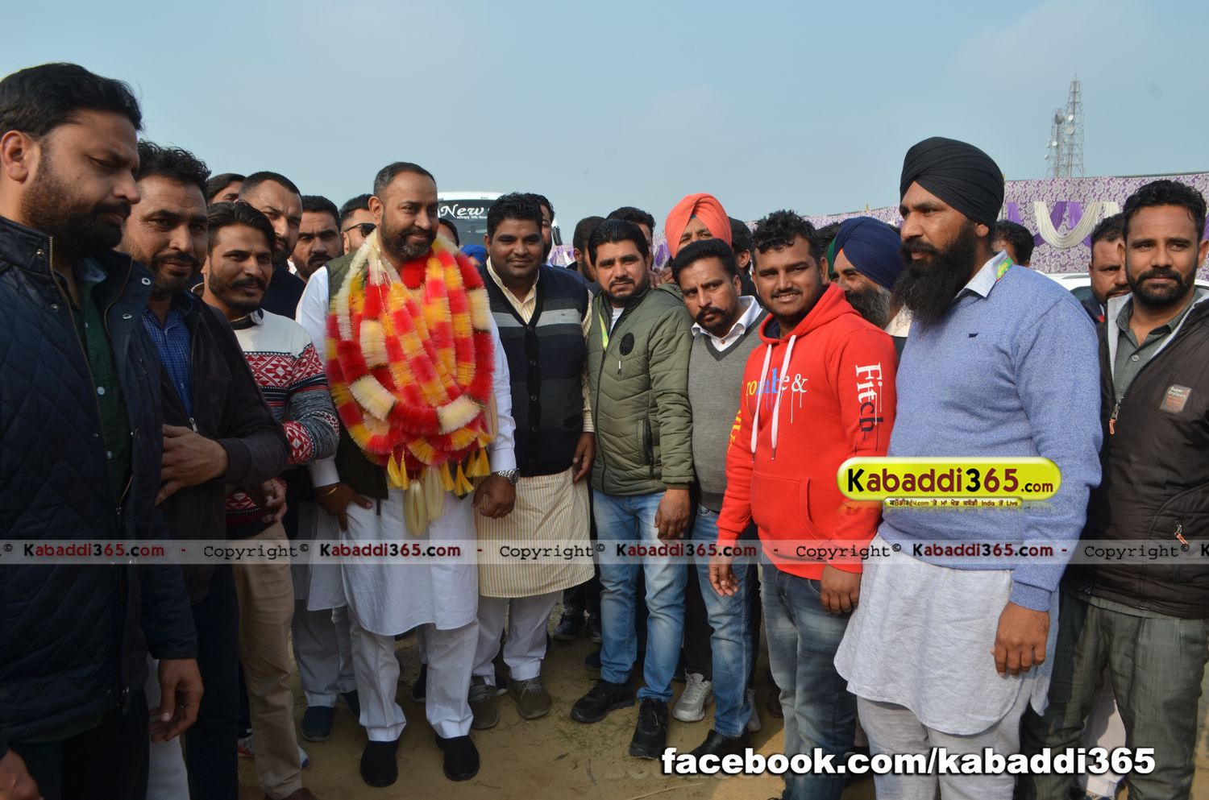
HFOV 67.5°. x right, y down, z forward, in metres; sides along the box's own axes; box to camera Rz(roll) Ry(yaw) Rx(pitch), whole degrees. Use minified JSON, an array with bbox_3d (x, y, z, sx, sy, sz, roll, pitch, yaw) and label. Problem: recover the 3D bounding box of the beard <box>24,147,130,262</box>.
[{"bbox_3d":[-0.703,-0.259,1.200,0.120,0.130,0.135,12,10,10],"label":"beard"}]

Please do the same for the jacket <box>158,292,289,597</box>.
[{"bbox_3d":[-0.845,0.087,1.801,0.500,0.613,0.360,-3,7,-28],"label":"jacket"}]

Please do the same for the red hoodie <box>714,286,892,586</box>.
[{"bbox_3d":[0.493,0.066,2.171,0.480,0.685,0.320,5,8,38],"label":"red hoodie"}]

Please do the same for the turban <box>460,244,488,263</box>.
[{"bbox_3d":[-0.877,-0.978,6.200,0.240,0.200,0.210,-6,10,-39],"label":"turban"}]

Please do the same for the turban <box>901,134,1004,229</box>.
[{"bbox_3d":[0.698,-0.439,1.820,0.225,0.170,0.195,-3,8,-25],"label":"turban"}]

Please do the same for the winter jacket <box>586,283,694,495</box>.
[{"bbox_3d":[0.083,-0.035,2.780,0.480,0.630,0.300,7,10,42],"label":"winter jacket"}]

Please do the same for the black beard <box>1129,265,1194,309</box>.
[{"bbox_3d":[1.167,-0.236,1.900,0.135,0.090,0.105,4,8,28],"label":"black beard"}]

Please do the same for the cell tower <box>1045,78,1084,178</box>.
[{"bbox_3d":[83.973,-39.117,165.000,6.500,38.000,6.000,0,7,0],"label":"cell tower"}]

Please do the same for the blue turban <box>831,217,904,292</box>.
[{"bbox_3d":[0.764,-0.424,2.620,0.245,0.215,0.210,-15,15,-36],"label":"blue turban"}]

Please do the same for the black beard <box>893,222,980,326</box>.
[{"bbox_3d":[0.646,-0.243,1.760,0.150,0.200,0.150,-3,8,-25],"label":"black beard"}]

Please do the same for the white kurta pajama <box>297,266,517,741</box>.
[{"bbox_3d":[-0.573,0.310,2.632,0.610,1.383,0.390,-1,7,-9],"label":"white kurta pajama"}]

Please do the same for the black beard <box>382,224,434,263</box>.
[{"bbox_3d":[-0.514,-0.407,2.360,0.140,0.105,0.115,-4,9,-30],"label":"black beard"}]

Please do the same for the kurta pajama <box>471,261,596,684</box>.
[{"bbox_3d":[-0.244,0.259,2.978,0.490,1.401,0.350,-1,7,-5],"label":"kurta pajama"}]

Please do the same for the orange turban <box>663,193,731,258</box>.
[{"bbox_3d":[0.320,-0.595,3.080,0.215,0.215,0.250,2,8,13],"label":"orange turban"}]

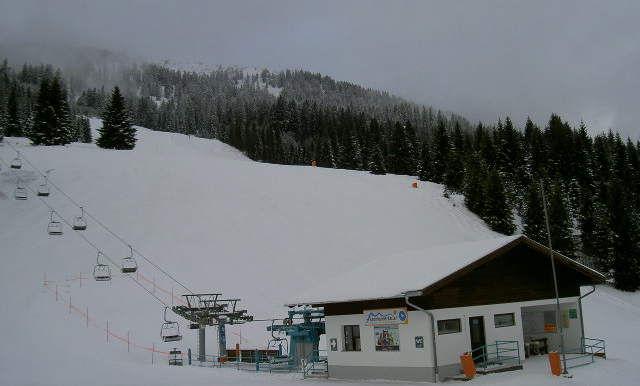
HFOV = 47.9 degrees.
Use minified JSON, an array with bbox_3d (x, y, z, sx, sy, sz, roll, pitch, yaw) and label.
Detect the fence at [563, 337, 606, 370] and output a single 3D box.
[{"bbox_3d":[13.333,8.354,37.619,1.300,1.150,4.600,-12,-12,44],"label":"fence"}]

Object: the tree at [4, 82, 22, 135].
[{"bbox_3d":[-91.810,-25.311,216.000,5.122,16.175,5.122,0,-9,-23],"label":"tree"}]

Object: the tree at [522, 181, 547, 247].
[{"bbox_3d":[44.024,4.310,148.000,4.680,13.341,4.680,-6,-9,16],"label":"tree"}]

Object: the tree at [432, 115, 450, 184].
[{"bbox_3d":[35.889,-12.849,213.000,5.051,18.904,5.051,-5,-9,10],"label":"tree"}]

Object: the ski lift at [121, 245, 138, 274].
[{"bbox_3d":[-18.454,6.455,70.000,1.400,2.650,0.850,3,-12,-38],"label":"ski lift"}]

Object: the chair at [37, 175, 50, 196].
[{"bbox_3d":[-35.660,-0.813,93.000,1.400,2.550,0.900,3,-11,-36],"label":"chair"}]

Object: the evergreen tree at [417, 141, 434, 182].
[{"bbox_3d":[30.724,-9.173,210.000,4.980,11.649,4.980,-5,-9,8],"label":"evergreen tree"}]

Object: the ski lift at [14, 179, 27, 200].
[{"bbox_3d":[-36.550,-0.427,88.000,1.400,2.550,0.900,3,-11,-36],"label":"ski lift"}]

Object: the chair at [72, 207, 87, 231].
[{"bbox_3d":[-26.848,2.958,80.500,1.400,2.550,0.900,3,-11,-36],"label":"chair"}]

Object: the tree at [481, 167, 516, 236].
[{"bbox_3d":[29.871,1.415,120.000,5.200,11.400,5.200,3,-12,-38],"label":"tree"}]

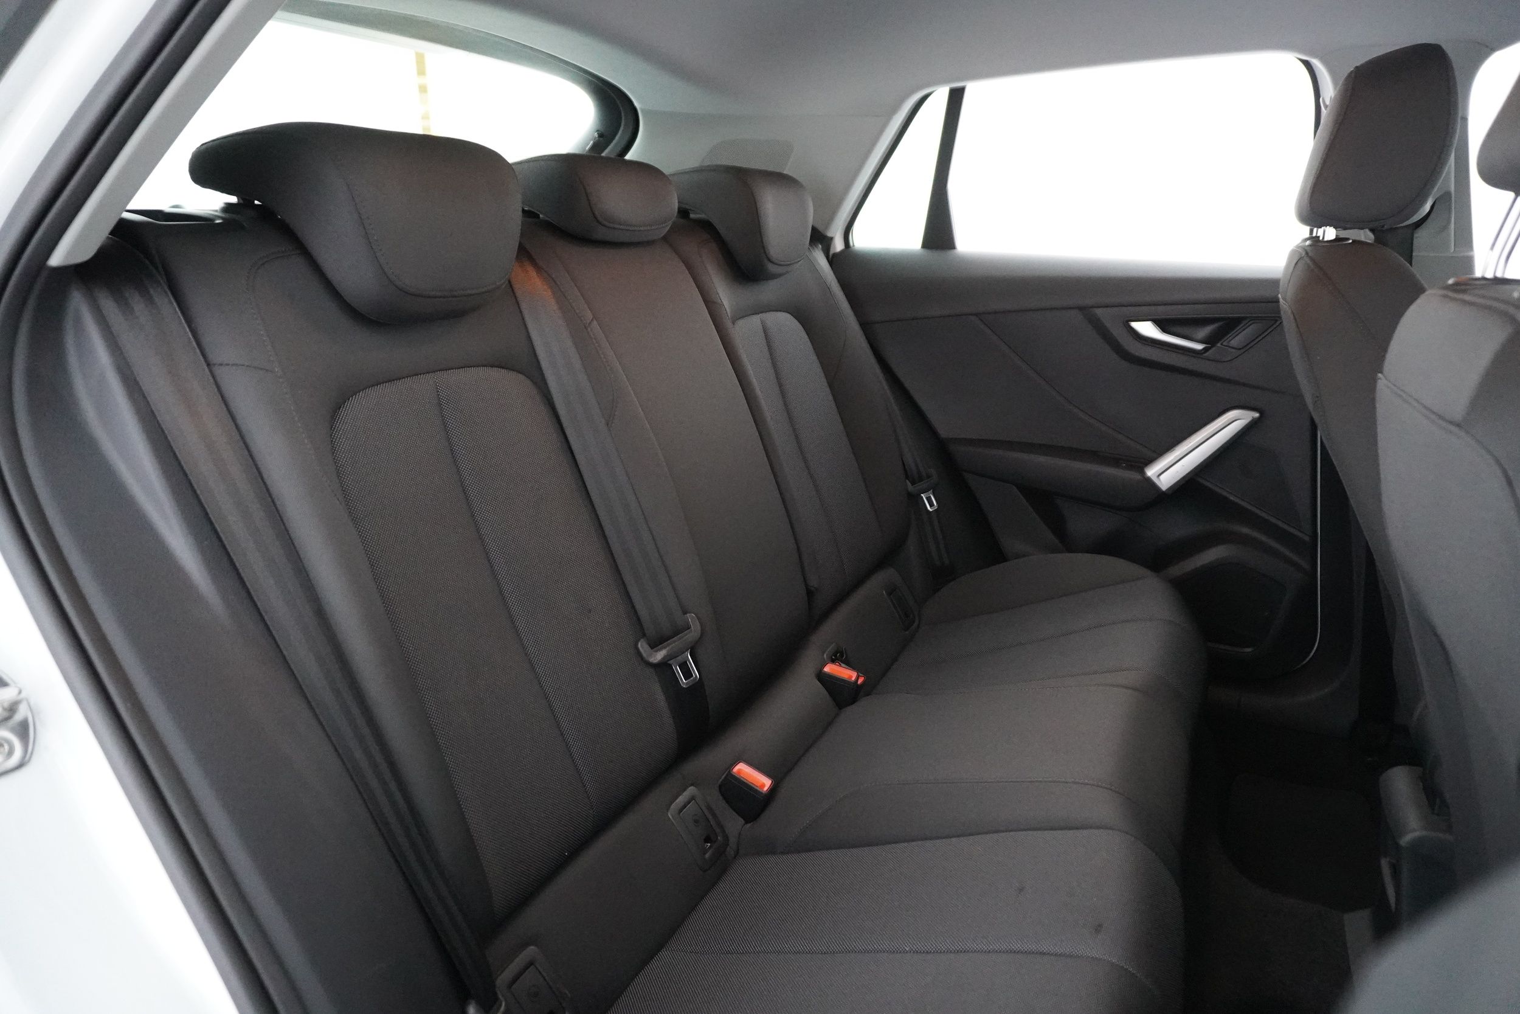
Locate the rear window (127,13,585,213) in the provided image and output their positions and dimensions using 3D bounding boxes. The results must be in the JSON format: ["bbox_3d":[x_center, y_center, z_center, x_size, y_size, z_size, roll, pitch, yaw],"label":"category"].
[{"bbox_3d":[-0.654,-0.495,1.393,0.090,0.380,1.060,49,29,6],"label":"rear window"}]

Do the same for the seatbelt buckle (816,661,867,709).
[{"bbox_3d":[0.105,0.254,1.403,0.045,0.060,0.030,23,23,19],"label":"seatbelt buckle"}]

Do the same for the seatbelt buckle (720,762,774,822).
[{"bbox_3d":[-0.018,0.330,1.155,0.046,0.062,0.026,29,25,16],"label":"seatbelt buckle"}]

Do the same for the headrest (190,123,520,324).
[{"bbox_3d":[-0.342,-0.253,0.899,0.195,0.160,0.240,7,17,24],"label":"headrest"}]

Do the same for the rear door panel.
[{"bbox_3d":[0.505,-0.096,1.709,0.830,0.650,0.140,7,17,24],"label":"rear door panel"}]

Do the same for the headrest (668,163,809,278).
[{"bbox_3d":[-0.037,-0.426,1.516,0.195,0.160,0.240,7,17,24],"label":"headrest"}]

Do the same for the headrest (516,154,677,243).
[{"bbox_3d":[-0.203,-0.368,1.206,0.175,0.105,0.225,7,17,24],"label":"headrest"}]

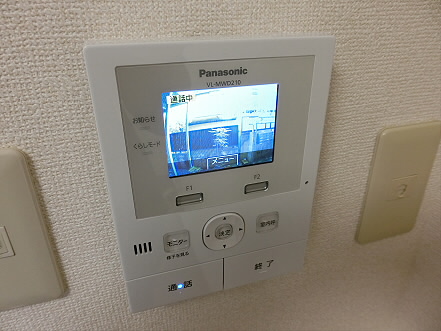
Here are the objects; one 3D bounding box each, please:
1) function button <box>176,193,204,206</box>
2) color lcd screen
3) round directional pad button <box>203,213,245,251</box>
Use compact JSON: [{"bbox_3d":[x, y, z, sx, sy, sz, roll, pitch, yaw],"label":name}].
[{"bbox_3d":[-0.021,0.023,0.214,0.018,0.008,0.003,-8,26,-15],"label":"function button"},{"bbox_3d":[0.001,-0.022,0.201,0.072,0.054,0.004,-8,26,-15],"label":"color lcd screen"},{"bbox_3d":[0.003,0.049,0.233,0.033,0.034,0.004,-8,26,-15],"label":"round directional pad button"}]

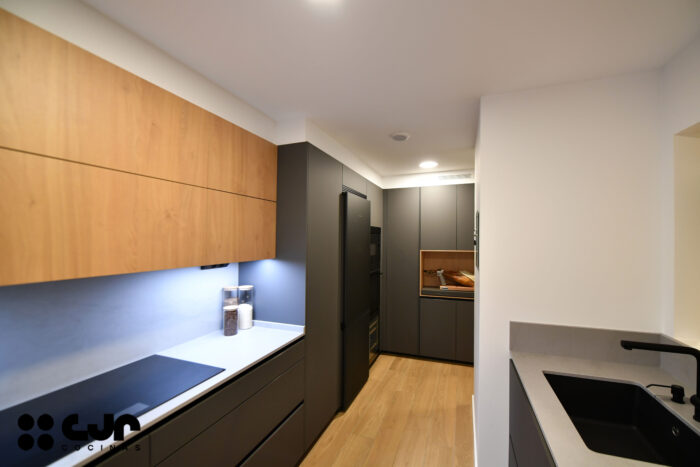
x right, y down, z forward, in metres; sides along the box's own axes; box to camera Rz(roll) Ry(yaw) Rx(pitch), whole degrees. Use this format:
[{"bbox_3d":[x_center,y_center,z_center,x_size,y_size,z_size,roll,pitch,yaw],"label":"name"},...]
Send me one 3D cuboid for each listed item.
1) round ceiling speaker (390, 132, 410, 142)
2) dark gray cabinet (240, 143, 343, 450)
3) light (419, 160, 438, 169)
[{"bbox_3d":[0.425,-0.812,2.306,0.164,0.030,0.164,0,-2,0],"label":"round ceiling speaker"},{"bbox_3d":[-0.480,0.468,2.290,0.612,2.198,0.602,1,-1,23],"label":"dark gray cabinet"},{"bbox_3d":[0.876,-0.763,3.028,0.209,0.030,0.209,1,-1,23],"label":"light"}]

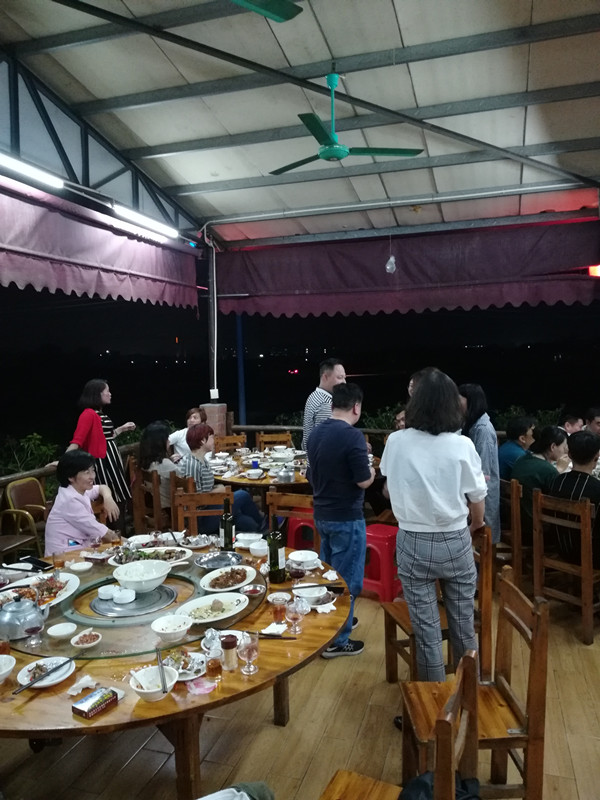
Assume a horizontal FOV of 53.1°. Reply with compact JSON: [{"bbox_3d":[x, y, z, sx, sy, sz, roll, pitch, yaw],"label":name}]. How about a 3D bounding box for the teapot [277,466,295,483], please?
[{"bbox_3d":[-0.122,0.606,5.003,0.170,0.136,0.145,2,5,35],"label":"teapot"}]

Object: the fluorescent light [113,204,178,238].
[{"bbox_3d":[-1.514,-1.781,6.055,0.090,0.090,1.220,1,4,18],"label":"fluorescent light"}]

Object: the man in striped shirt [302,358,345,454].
[{"bbox_3d":[0.251,0.563,4.500,0.340,1.740,0.500,2,5,37],"label":"man in striped shirt"}]

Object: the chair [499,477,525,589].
[{"bbox_3d":[1.580,0.990,4.430,0.460,0.900,0.410,-3,5,-31],"label":"chair"}]

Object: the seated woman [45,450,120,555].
[{"bbox_3d":[-1.102,0.921,3.499,0.640,1.270,0.480,-1,4,5],"label":"seated woman"}]

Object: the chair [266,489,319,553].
[{"bbox_3d":[-0.104,1.041,3.822,0.400,0.890,0.450,1,4,20],"label":"chair"}]

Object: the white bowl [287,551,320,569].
[{"bbox_3d":[0.019,0.796,2.948,0.140,0.057,0.140,-1,4,0],"label":"white bowl"}]

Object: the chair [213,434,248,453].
[{"bbox_3d":[-0.716,0.838,6.822,0.400,0.890,0.450,-3,4,-25],"label":"chair"}]

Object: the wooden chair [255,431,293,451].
[{"bbox_3d":[-0.280,0.829,6.881,0.400,0.890,0.450,-1,4,-2],"label":"wooden chair"}]

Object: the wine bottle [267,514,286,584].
[{"bbox_3d":[-0.106,0.674,2.739,0.077,0.306,0.077,-1,4,0],"label":"wine bottle"}]

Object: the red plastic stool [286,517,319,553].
[{"bbox_3d":[0.042,1.170,5.030,0.300,0.460,0.300,-1,4,0],"label":"red plastic stool"}]

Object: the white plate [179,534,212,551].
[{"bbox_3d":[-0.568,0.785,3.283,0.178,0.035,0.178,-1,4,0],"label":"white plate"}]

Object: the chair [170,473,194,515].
[{"bbox_3d":[-0.750,1.013,4.769,0.460,0.900,0.410,-4,5,-34],"label":"chair"}]

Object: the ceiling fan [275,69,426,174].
[{"bbox_3d":[0.232,-2.088,4.389,1.300,0.640,1.240,1,4,18],"label":"ceiling fan"}]

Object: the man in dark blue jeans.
[{"bbox_3d":[0.259,0.702,3.737,0.400,1.620,0.480,-4,5,-36],"label":"man in dark blue jeans"}]

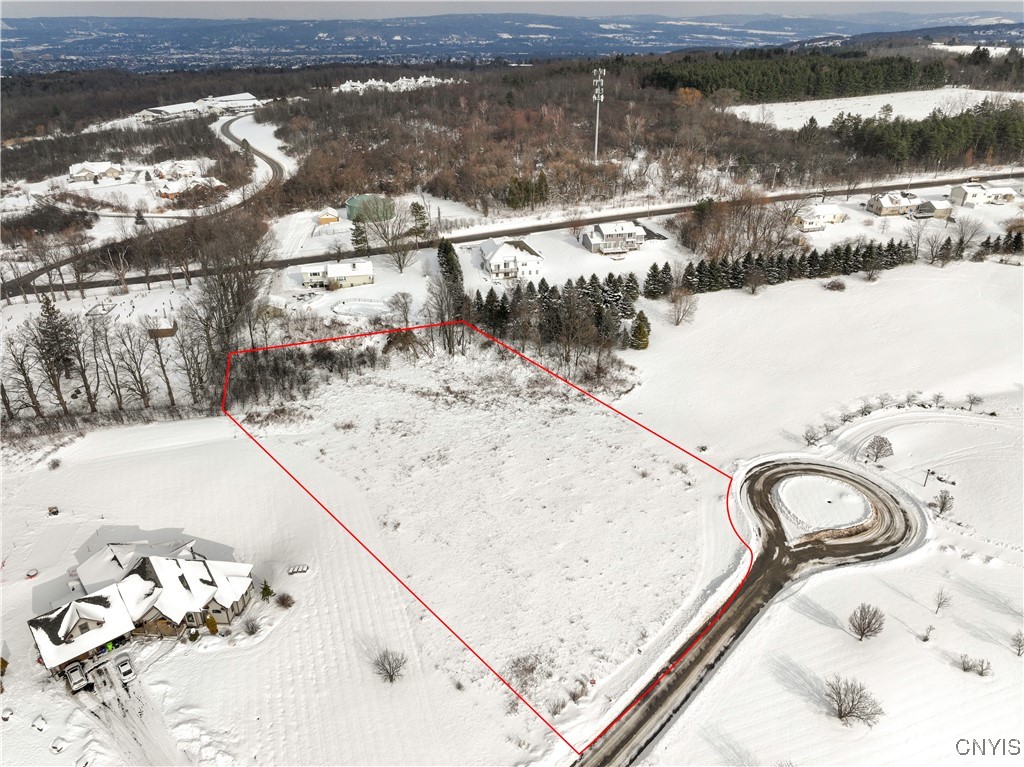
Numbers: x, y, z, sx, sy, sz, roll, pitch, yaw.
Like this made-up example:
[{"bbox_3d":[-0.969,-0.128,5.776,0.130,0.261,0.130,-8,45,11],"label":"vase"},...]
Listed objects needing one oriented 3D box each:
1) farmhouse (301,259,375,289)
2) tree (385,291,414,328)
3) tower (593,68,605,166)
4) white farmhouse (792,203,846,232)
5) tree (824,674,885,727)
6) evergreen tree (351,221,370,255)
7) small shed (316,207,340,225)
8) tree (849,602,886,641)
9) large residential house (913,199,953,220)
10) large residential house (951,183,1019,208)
[{"bbox_3d":[-51.570,-33.260,210.980,20.000,5.800,8.800,-5,28,-8],"label":"farmhouse"},{"bbox_3d":[-29.470,-19.446,186.880,7.200,9.300,7.200,-1,27,0],"label":"tree"},{"bbox_3d":[41.170,-126.540,337.760,5.470,42.850,5.470,-1,27,0],"label":"tower"},{"bbox_3d":[111.735,-60.485,260.117,15.500,6.000,10.000,-4,27,-6],"label":"white farmhouse"},{"bbox_3d":[39.555,36.767,82.145,5.400,4.600,5.400,-1,27,0],"label":"tree"},{"bbox_3d":[-52.413,-50.257,244.226,6.000,11.700,6.000,-1,27,0],"label":"evergreen tree"},{"bbox_3d":[-69.437,-63.312,268.417,6.500,4.530,6.300,-3,27,-5],"label":"small shed"},{"bbox_3d":[51.707,35.066,103.601,4.700,5.700,4.700,0,27,0],"label":"tree"},{"bbox_3d":[163.146,-67.832,274.195,8.000,5.600,9.500,-4,28,-8],"label":"large residential house"},{"bbox_3d":[188.380,-75.790,284.520,20.500,6.900,8.400,-3,28,-5],"label":"large residential house"}]

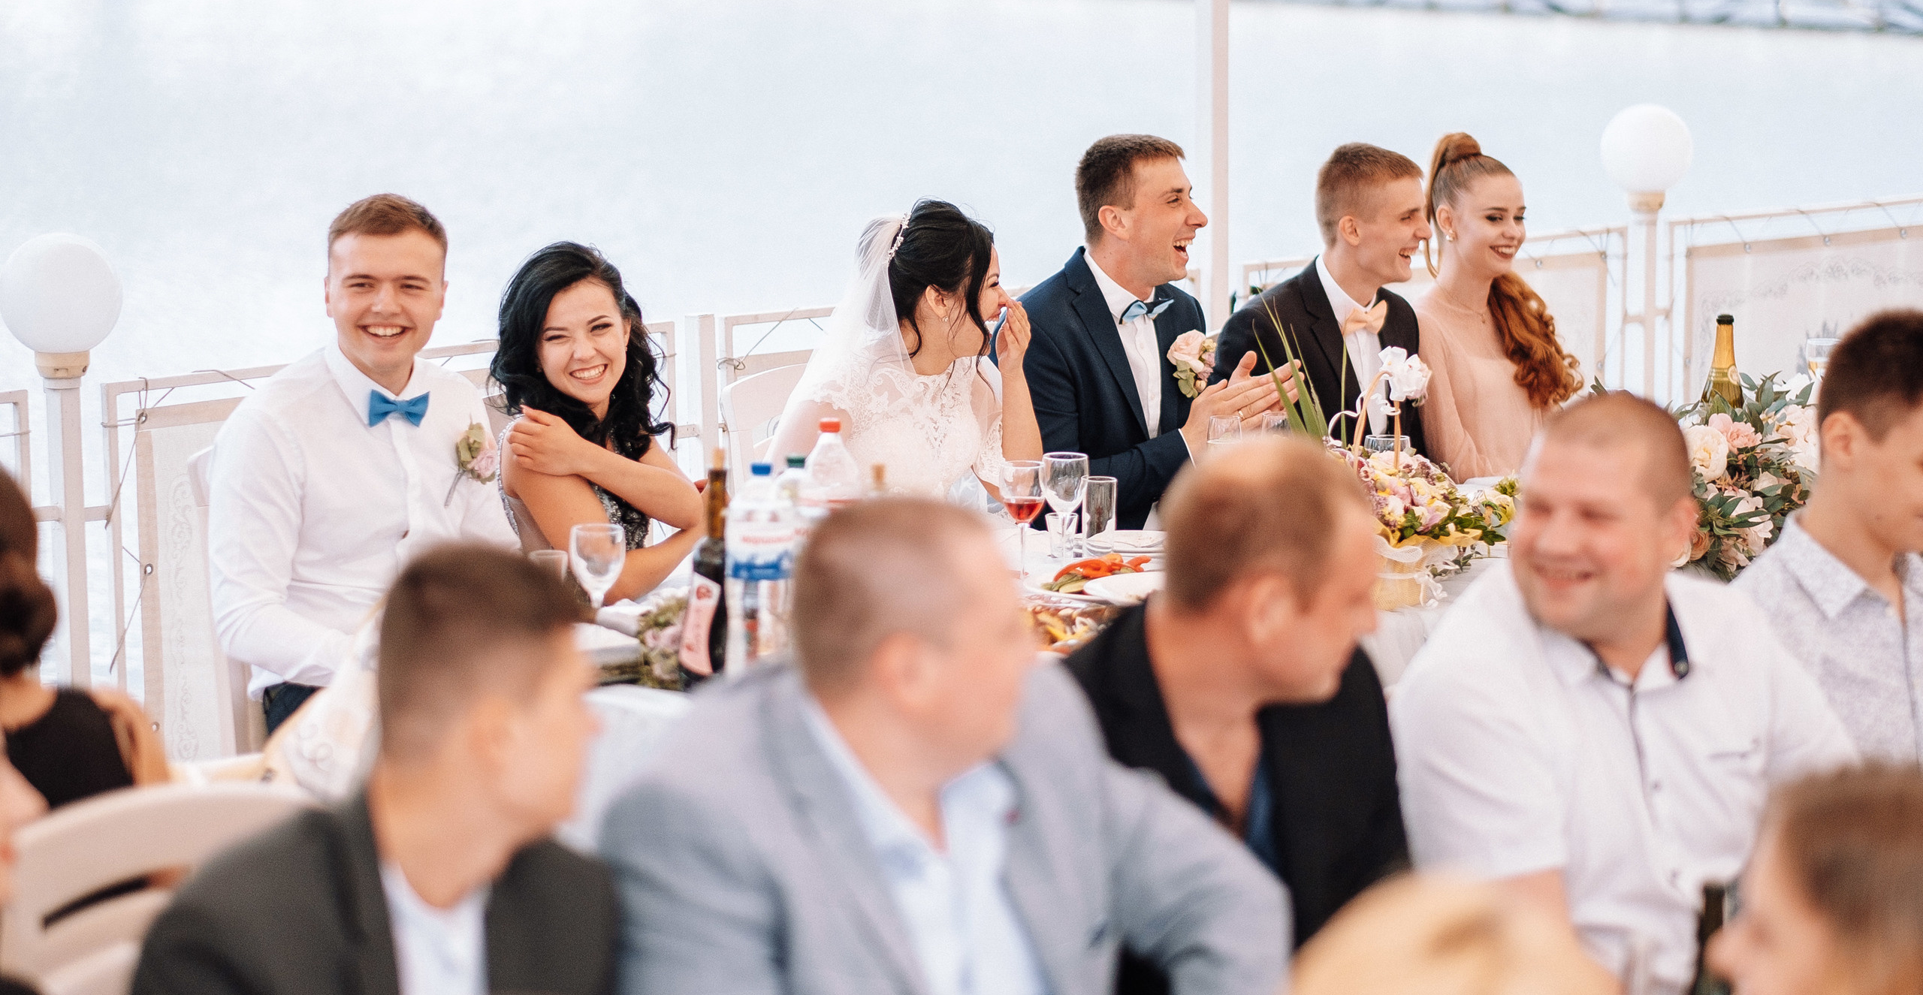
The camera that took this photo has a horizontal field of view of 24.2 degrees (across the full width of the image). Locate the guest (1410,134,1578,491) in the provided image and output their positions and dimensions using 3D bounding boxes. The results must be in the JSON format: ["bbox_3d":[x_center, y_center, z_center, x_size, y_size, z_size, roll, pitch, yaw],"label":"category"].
[{"bbox_3d":[1.002,0.043,7.903,0.470,1.353,0.740,-8,12,-40],"label":"guest"}]

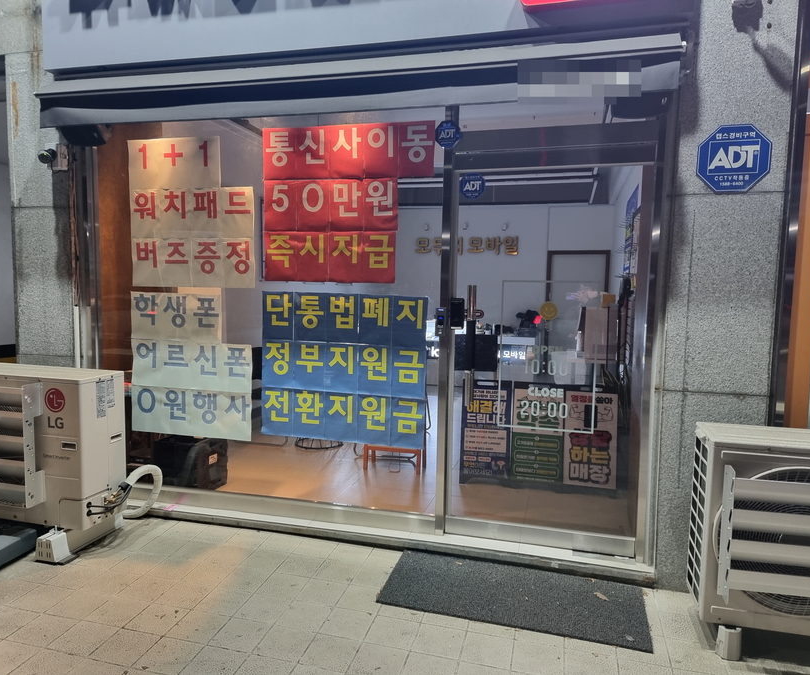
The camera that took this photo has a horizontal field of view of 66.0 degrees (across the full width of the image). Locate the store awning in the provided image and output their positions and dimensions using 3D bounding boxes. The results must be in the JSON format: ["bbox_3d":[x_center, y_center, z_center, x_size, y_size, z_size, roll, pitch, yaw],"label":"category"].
[{"bbox_3d":[-0.433,-1.288,3.215,3.445,0.277,0.198,2,6,15],"label":"store awning"}]

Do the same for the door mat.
[{"bbox_3d":[0.505,1.209,2.943,1.192,0.015,0.559,3,6,17],"label":"door mat"}]

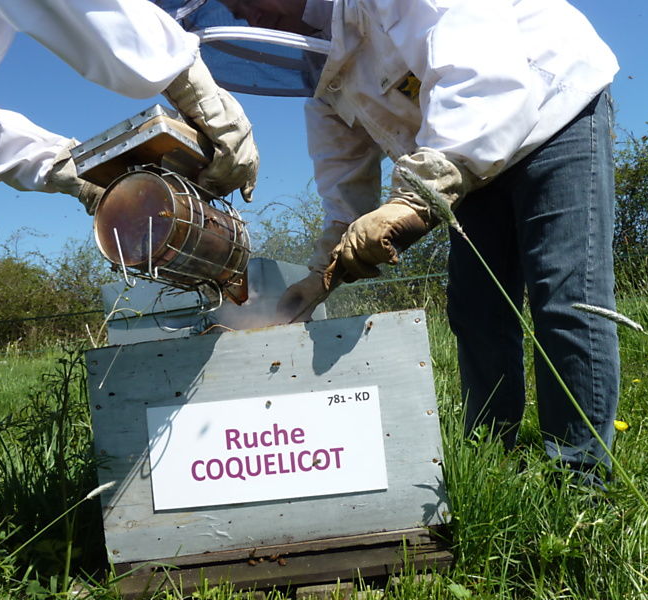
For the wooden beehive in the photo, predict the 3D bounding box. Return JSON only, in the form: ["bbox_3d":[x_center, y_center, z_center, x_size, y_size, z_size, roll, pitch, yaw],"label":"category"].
[{"bbox_3d":[-0.079,0.225,1.068,0.500,0.352,0.550,-6,-2,0],"label":"wooden beehive"}]

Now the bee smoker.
[{"bbox_3d":[-0.168,-0.094,0.730,0.123,0.198,0.251,-21,-12,16],"label":"bee smoker"}]

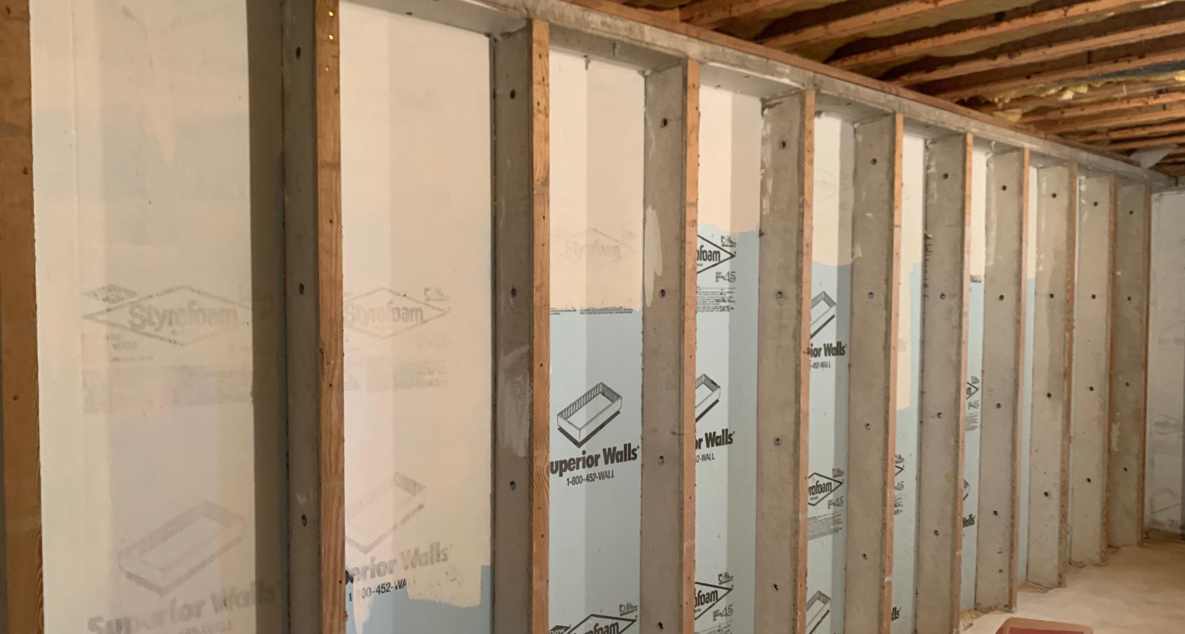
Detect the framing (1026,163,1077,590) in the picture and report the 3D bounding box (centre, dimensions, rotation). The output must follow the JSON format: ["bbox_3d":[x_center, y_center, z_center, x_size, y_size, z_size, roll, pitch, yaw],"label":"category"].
[{"bbox_3d":[2.543,0.314,4.925,0.063,2.315,0.180,-1,2,-41],"label":"framing"}]

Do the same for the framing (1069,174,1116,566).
[{"bbox_3d":[3.001,0.308,5.327,0.063,2.315,0.180,-1,2,-41],"label":"framing"}]

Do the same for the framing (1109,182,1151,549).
[{"bbox_3d":[3.459,0.302,5.729,0.063,2.315,0.180,-1,2,-41],"label":"framing"}]

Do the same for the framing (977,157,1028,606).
[{"bbox_3d":[2.085,0.321,4.523,0.063,2.315,0.180,-1,2,-41],"label":"framing"}]

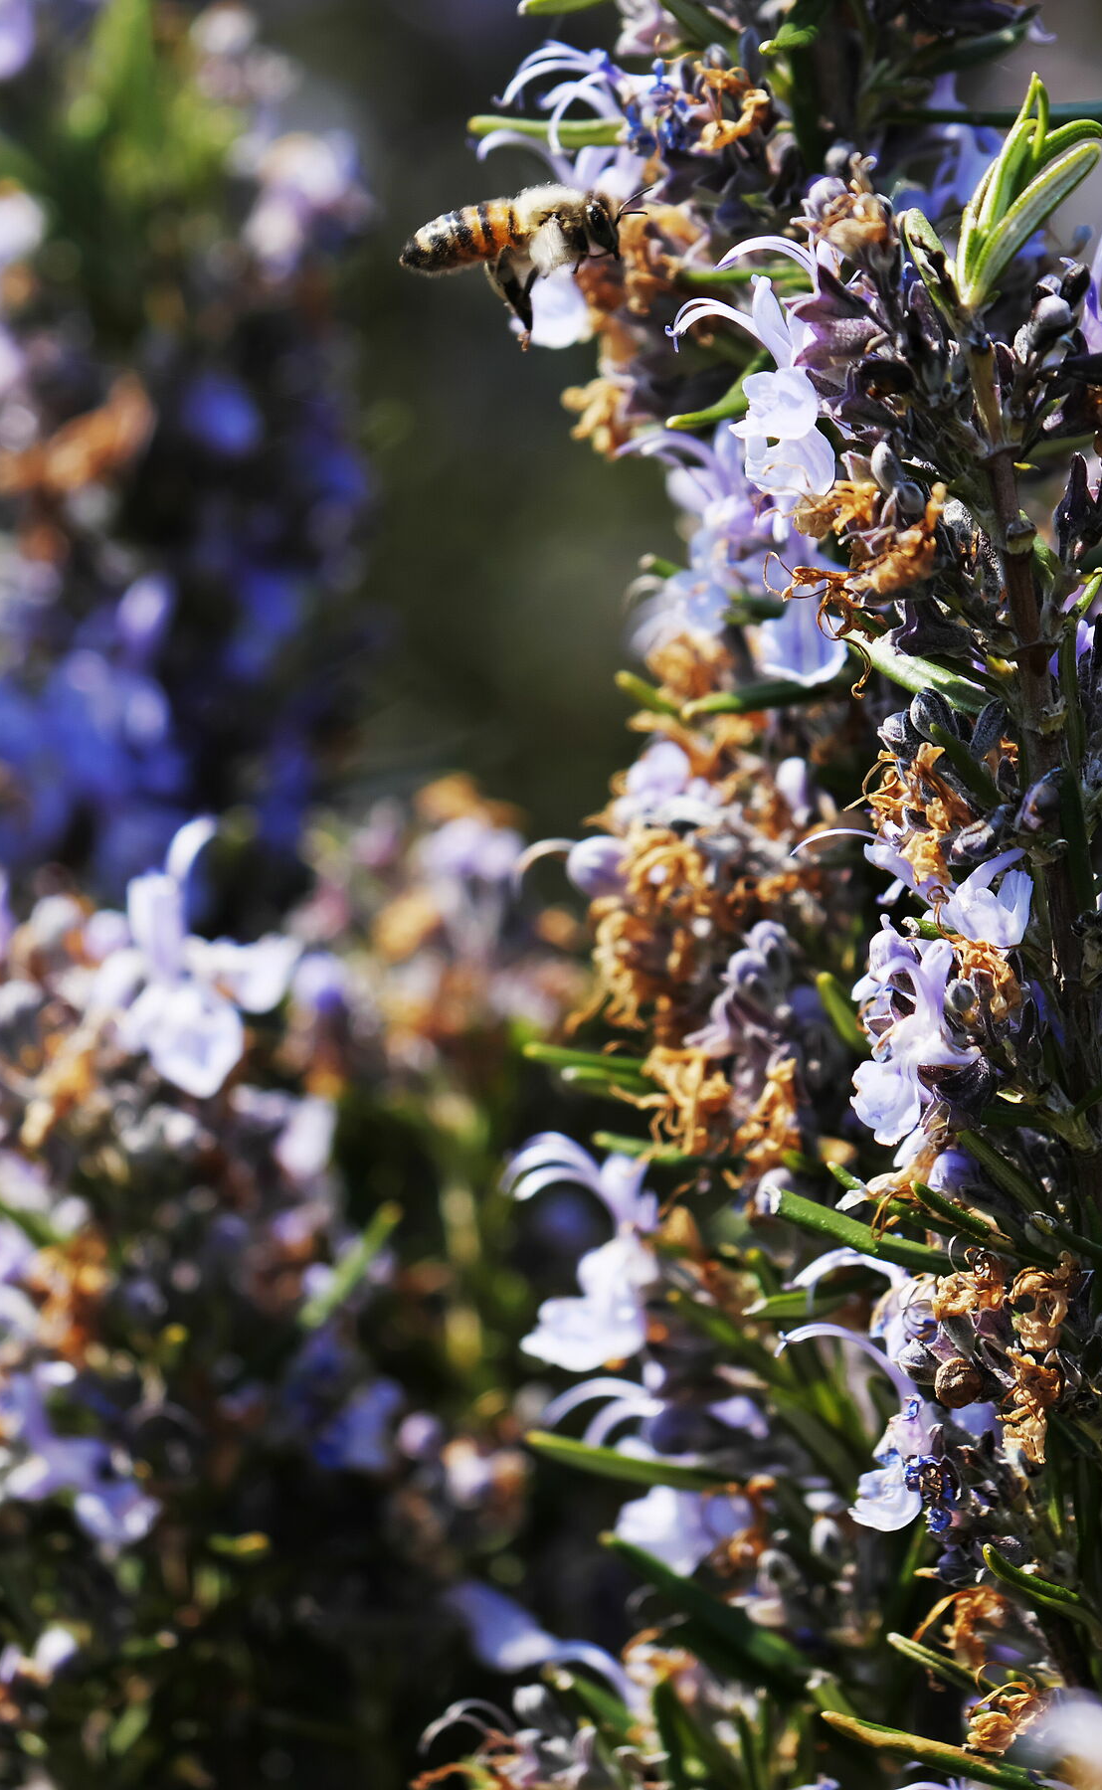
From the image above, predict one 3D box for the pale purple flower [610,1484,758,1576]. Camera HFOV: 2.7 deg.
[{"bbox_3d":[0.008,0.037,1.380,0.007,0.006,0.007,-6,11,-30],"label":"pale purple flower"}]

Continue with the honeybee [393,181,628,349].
[{"bbox_3d":[-0.002,-0.036,1.360,0.013,0.009,0.007,-8,10,-3],"label":"honeybee"}]

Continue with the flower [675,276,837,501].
[{"bbox_3d":[0.012,-0.029,1.360,0.009,0.013,0.007,-4,11,-23],"label":"flower"}]

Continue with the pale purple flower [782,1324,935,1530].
[{"bbox_3d":[0.018,0.031,1.360,0.008,0.012,0.007,-4,10,-20],"label":"pale purple flower"}]

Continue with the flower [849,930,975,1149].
[{"bbox_3d":[0.021,0.008,1.360,0.007,0.013,0.007,-6,11,-30],"label":"flower"}]

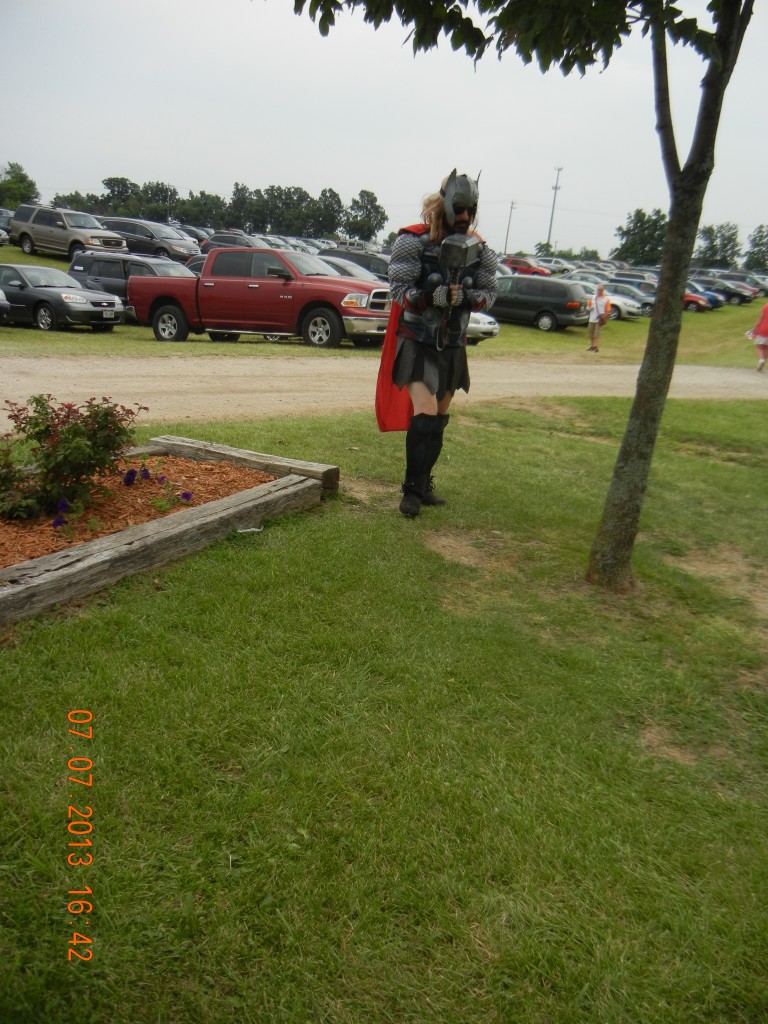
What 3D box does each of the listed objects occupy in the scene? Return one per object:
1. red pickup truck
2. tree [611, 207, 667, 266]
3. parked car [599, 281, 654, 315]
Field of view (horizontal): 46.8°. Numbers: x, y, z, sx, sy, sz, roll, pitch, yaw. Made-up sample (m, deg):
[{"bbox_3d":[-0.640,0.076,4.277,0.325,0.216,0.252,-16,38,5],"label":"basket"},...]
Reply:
[{"bbox_3d":[-2.380,-4.260,17.850,5.800,1.910,2.020,8,14,26],"label":"red pickup truck"},{"bbox_3d":[36.188,-38.875,125.000,7.400,7.400,7.000,5,17,0],"label":"tree"},{"bbox_3d":[11.750,-10.550,43.900,4.750,1.460,1.800,13,19,24],"label":"parked car"}]

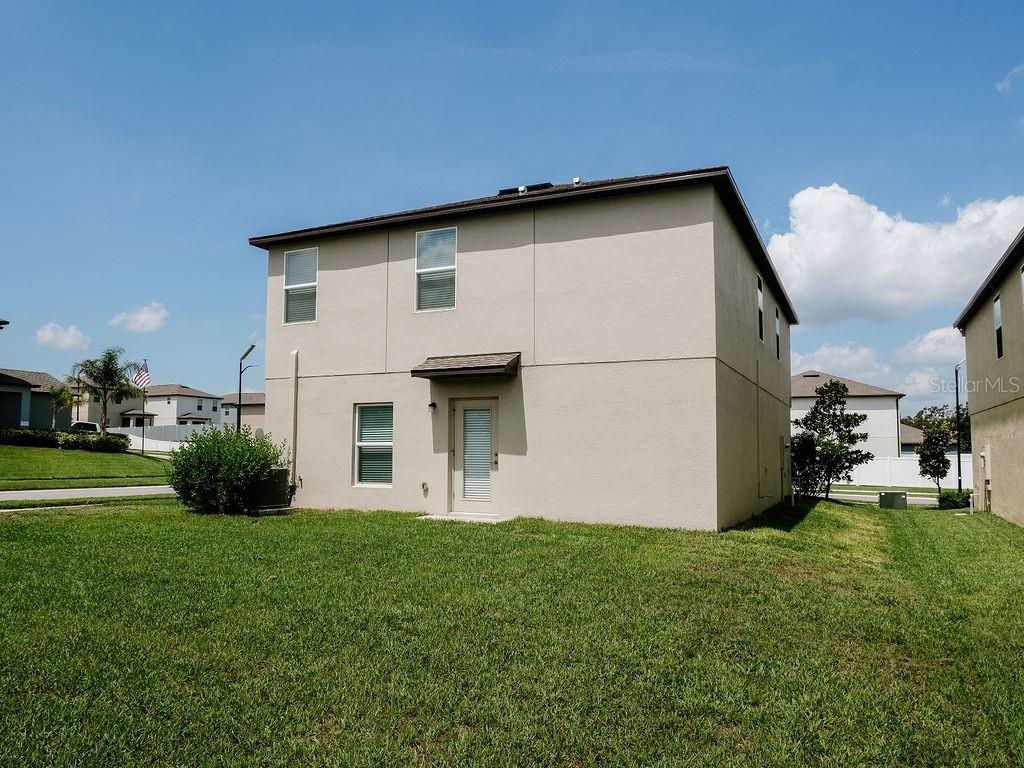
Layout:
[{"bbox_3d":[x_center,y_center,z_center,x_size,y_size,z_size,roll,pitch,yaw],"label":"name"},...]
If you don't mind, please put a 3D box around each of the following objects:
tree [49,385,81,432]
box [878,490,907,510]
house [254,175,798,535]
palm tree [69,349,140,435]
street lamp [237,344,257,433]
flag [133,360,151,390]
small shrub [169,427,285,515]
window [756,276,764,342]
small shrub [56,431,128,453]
[{"bbox_3d":[-27.985,2.006,44.500,2.100,3.900,2.100,3,-5,-30],"label":"tree"},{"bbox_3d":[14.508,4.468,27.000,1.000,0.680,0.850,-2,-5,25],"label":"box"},{"bbox_3d":[2.380,-0.731,20.683,10.216,8.107,16.544,-2,-5,25],"label":"house"},{"bbox_3d":[-25.478,0.877,44.500,4.350,6.400,4.350,3,-5,-30],"label":"palm tree"},{"bbox_3d":[-16.019,1.484,43.000,1.250,7.700,0.650,2,-5,-20],"label":"street lamp"},{"bbox_3d":[-23.221,-0.533,44.500,1.130,1.850,0.350,3,-5,-27],"label":"flag"},{"bbox_3d":[-5.931,1.776,14.750,2.350,1.850,2.100,2,-5,-21],"label":"small shrub"},{"bbox_3d":[6.284,-1.853,17.862,0.120,1.600,0.930,-2,-5,25],"label":"window"},{"bbox_3d":[-24.756,3.401,42.000,4.400,1.200,1.500,2,-5,-17],"label":"small shrub"}]

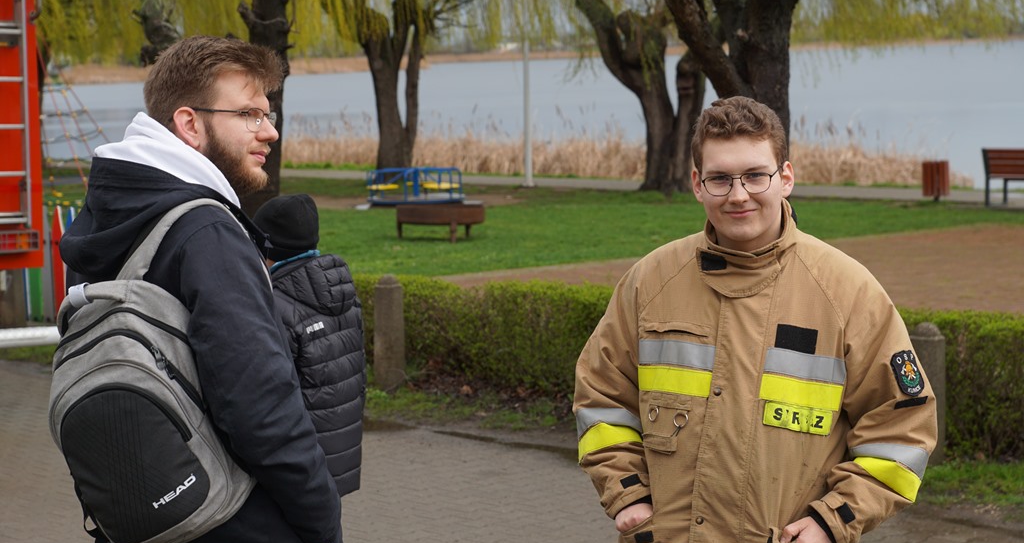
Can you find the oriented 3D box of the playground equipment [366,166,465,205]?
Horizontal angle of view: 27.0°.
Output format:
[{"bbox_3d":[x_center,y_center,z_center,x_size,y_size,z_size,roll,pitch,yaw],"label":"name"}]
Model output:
[{"bbox_3d":[-1.634,-1.440,36.500,1.650,0.600,1.650,-1,6,-3],"label":"playground equipment"}]

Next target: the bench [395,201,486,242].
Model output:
[{"bbox_3d":[-0.851,-0.581,25.500,1.050,0.405,1.030,-1,6,-2],"label":"bench"}]

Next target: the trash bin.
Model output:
[{"bbox_3d":[6.599,-1.401,33.200,0.410,0.620,0.410,0,6,11],"label":"trash bin"}]

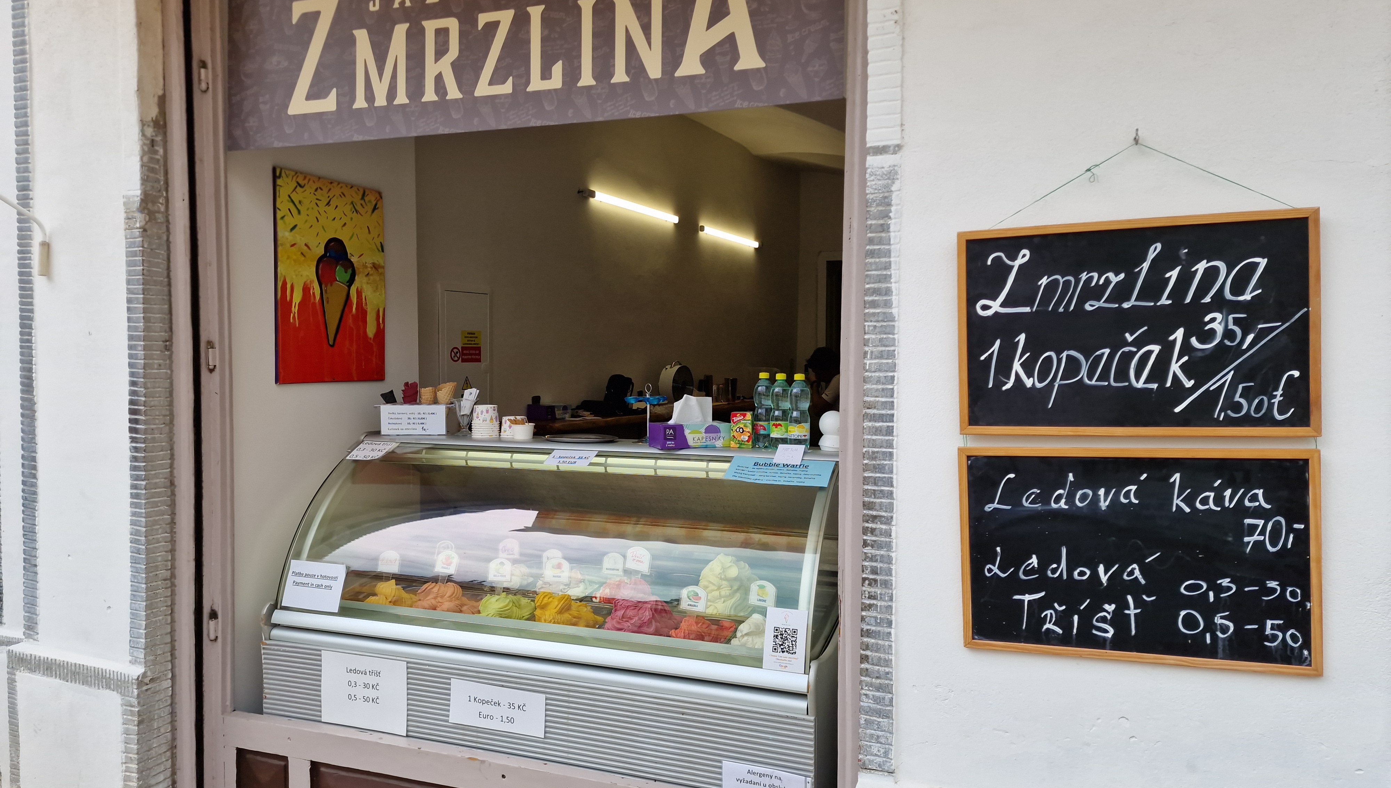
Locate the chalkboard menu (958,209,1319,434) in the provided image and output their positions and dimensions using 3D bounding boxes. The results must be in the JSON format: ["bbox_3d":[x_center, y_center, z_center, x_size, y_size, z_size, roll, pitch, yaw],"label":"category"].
[{"bbox_3d":[0.806,-0.121,1.720,0.605,0.398,0.020,-1,2,20],"label":"chalkboard menu"}]

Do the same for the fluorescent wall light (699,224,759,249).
[{"bbox_3d":[0.306,-1.341,7.937,0.070,0.058,1.303,1,3,25],"label":"fluorescent wall light"}]

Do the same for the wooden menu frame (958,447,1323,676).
[{"bbox_3d":[0.816,0.301,1.733,0.605,0.398,0.020,-1,2,20],"label":"wooden menu frame"}]

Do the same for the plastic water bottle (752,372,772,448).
[{"bbox_3d":[0.203,0.050,2.719,0.065,0.223,0.065,1,2,20],"label":"plastic water bottle"}]

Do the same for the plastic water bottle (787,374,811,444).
[{"bbox_3d":[0.302,0.054,2.683,0.065,0.223,0.065,1,2,20],"label":"plastic water bottle"}]

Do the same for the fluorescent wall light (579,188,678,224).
[{"bbox_3d":[-0.416,-1.296,6.421,0.070,0.058,1.323,1,3,25],"label":"fluorescent wall light"}]

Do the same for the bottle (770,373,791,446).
[{"bbox_3d":[0.249,0.052,2.703,0.065,0.223,0.065,1,2,20],"label":"bottle"}]

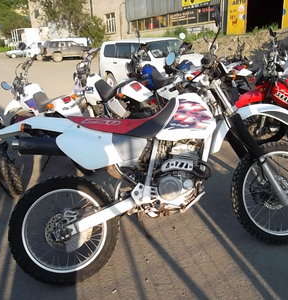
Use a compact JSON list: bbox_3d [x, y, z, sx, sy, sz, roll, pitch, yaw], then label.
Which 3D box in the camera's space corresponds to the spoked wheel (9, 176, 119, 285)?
[{"bbox_3d":[-0.468,0.480,1.876,0.665,0.665,0.115,-8,-1,-10],"label":"spoked wheel"}]

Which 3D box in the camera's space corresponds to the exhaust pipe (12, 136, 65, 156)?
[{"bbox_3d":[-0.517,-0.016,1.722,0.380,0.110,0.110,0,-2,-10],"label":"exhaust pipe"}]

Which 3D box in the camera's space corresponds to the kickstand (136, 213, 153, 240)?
[{"bbox_3d":[0.003,0.523,2.159,0.060,0.330,0.060,-21,34,-1],"label":"kickstand"}]

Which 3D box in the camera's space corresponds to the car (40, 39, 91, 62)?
[{"bbox_3d":[-6.663,-8.507,27.000,4.400,1.740,1.730,-16,22,-35],"label":"car"}]

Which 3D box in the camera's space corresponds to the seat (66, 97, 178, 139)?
[{"bbox_3d":[-0.118,-0.172,1.958,0.700,0.230,0.250,-8,-1,-10],"label":"seat"}]

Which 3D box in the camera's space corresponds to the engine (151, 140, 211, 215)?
[{"bbox_3d":[0.221,0.172,2.005,0.360,0.420,0.360,-8,-1,-10],"label":"engine"}]

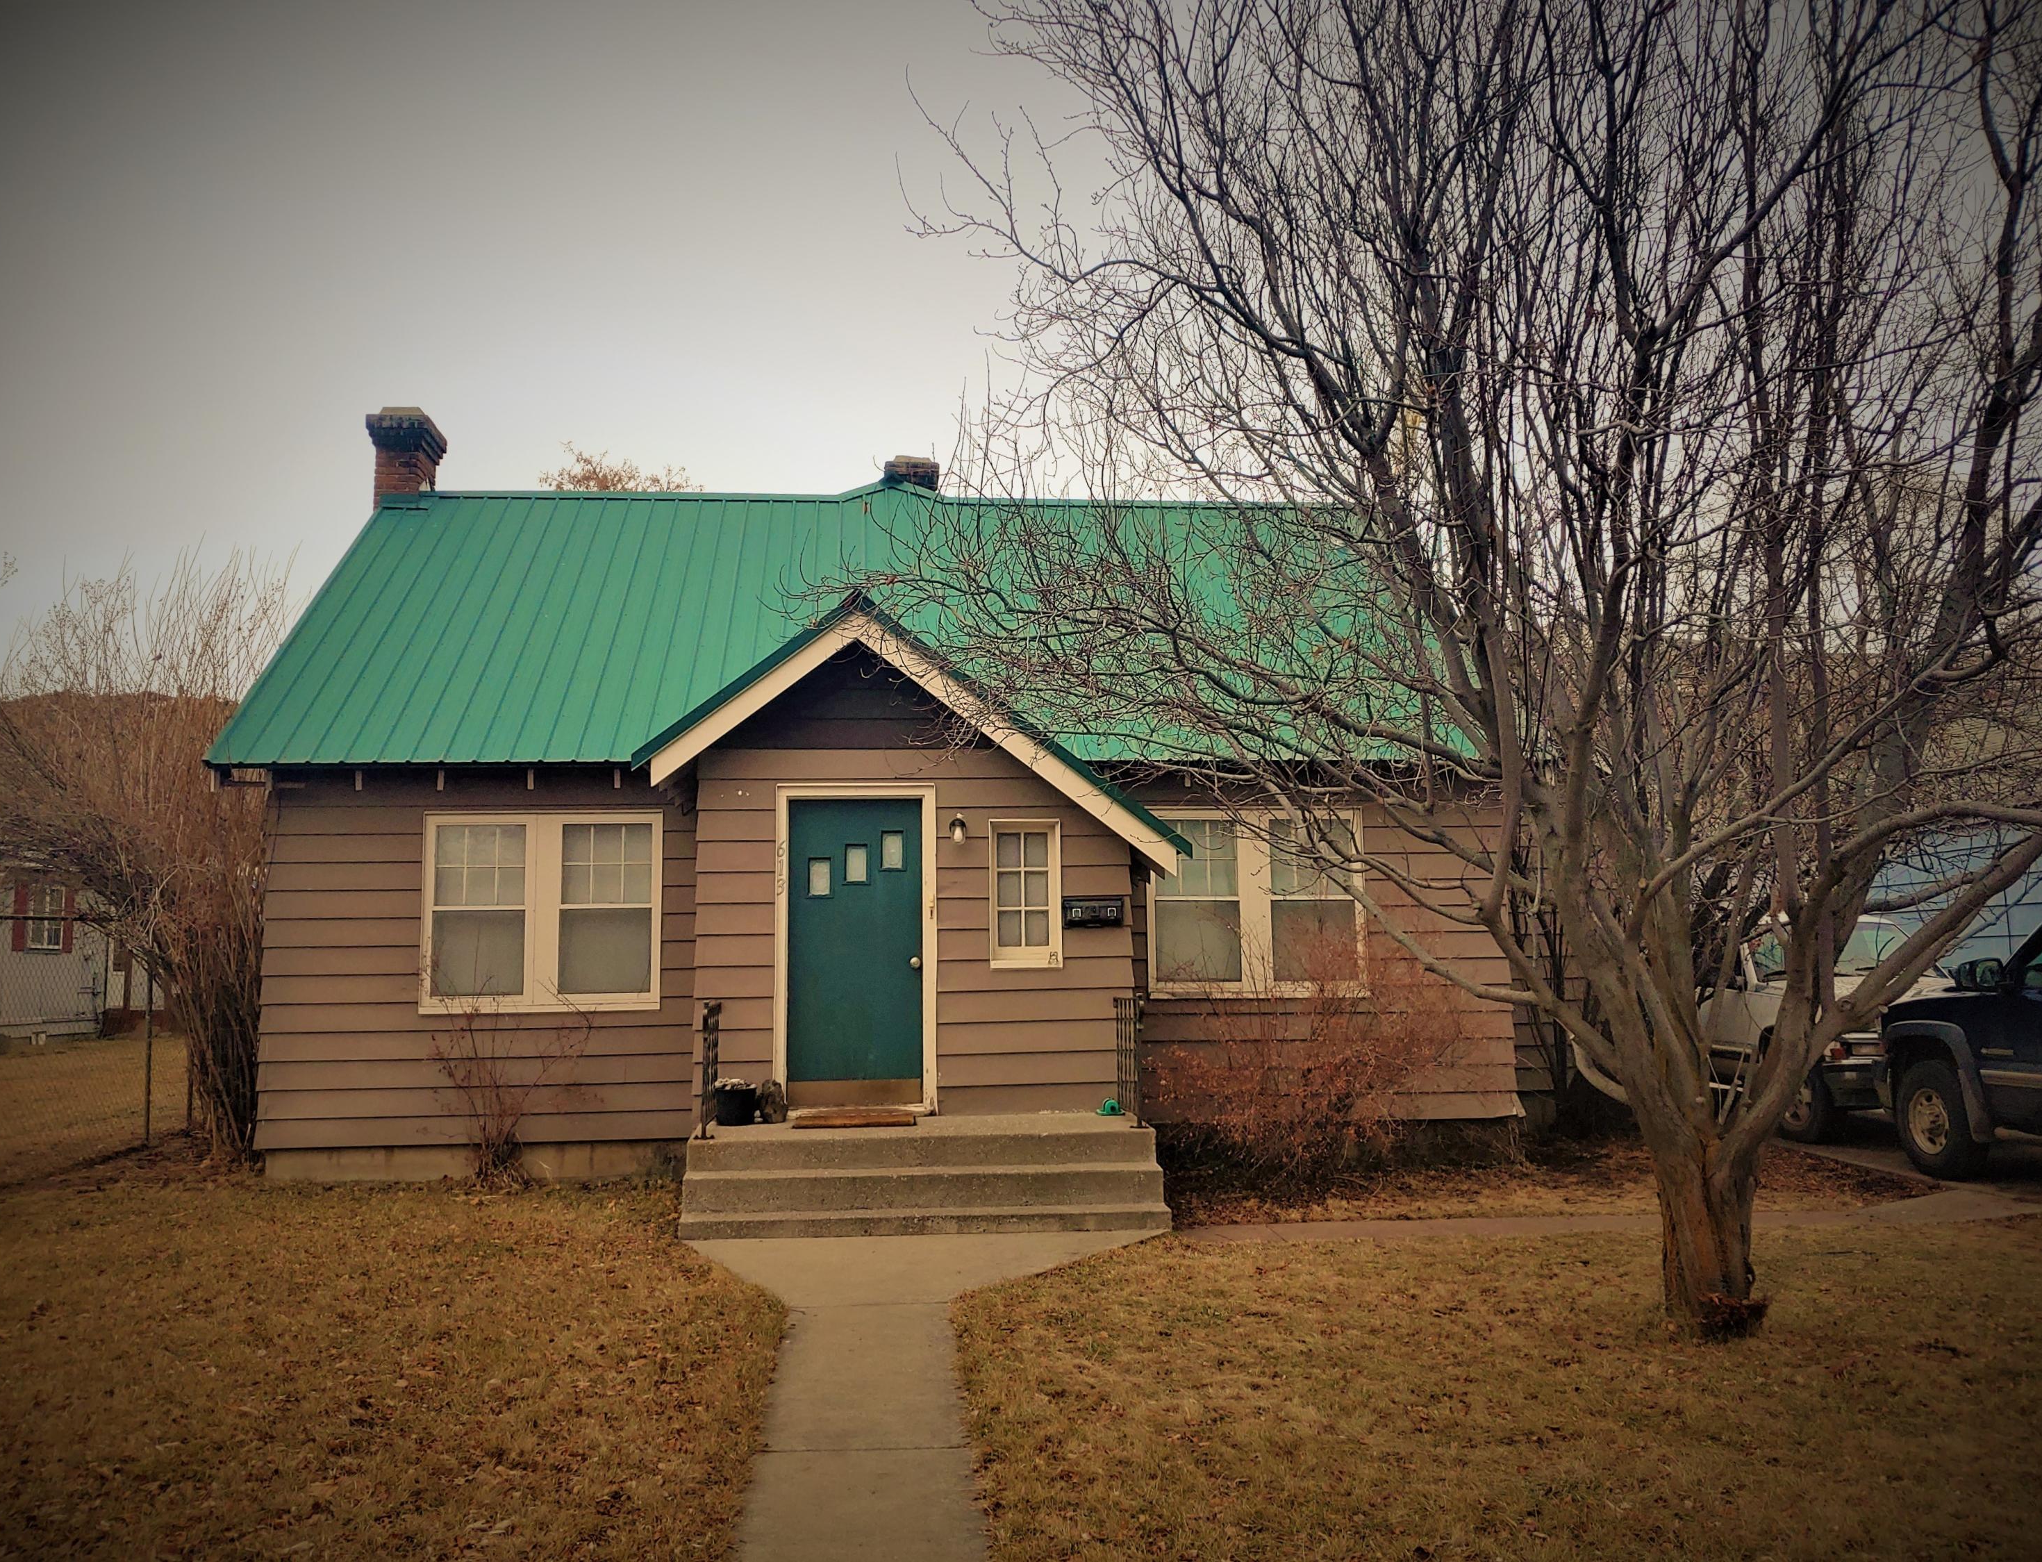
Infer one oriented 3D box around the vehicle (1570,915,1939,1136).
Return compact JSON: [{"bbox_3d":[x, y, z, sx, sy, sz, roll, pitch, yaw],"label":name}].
[{"bbox_3d":[6.744,2.126,13.576,1.880,1.750,4.950,0,-6,-2],"label":"vehicle"}]

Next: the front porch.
[{"bbox_3d":[-0.570,2.360,9.100,2.740,0.480,1.570,0,-6,-5],"label":"front porch"}]

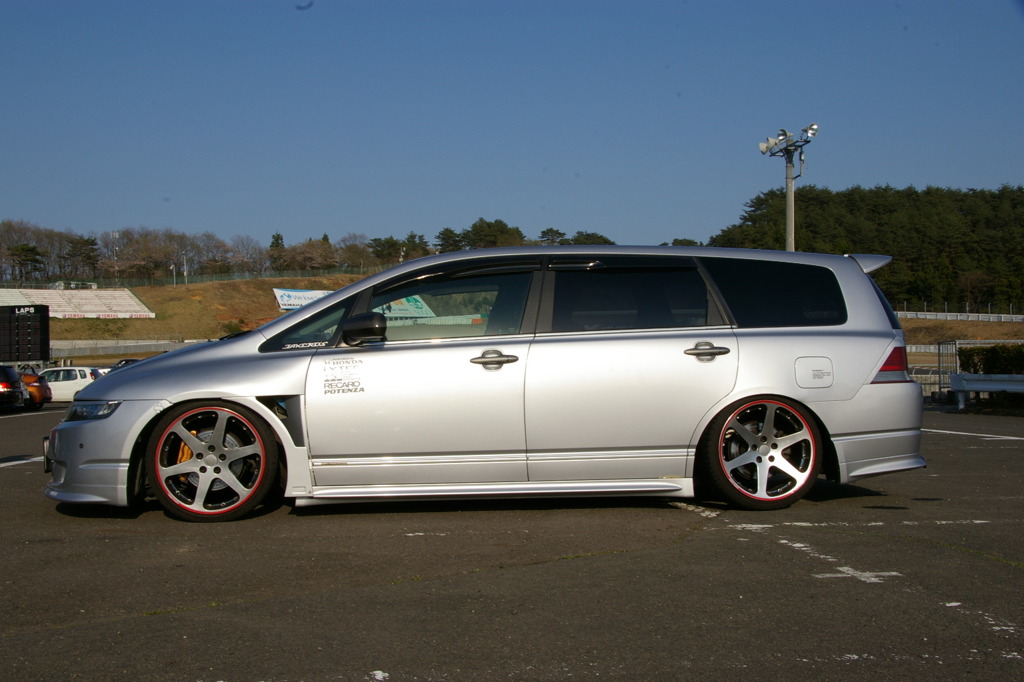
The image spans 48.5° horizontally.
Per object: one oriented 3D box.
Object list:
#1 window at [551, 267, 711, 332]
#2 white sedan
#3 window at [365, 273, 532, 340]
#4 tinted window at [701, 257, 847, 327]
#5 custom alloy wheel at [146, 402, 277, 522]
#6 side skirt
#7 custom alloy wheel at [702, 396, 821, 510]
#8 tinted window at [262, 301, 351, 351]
[{"bbox_3d":[0.628,-0.218,5.978,0.860,0.350,0.100,0,-1,-8],"label":"window"},{"bbox_3d":[-17.200,1.740,43.200,3.500,1.530,1.520,0,-1,1],"label":"white sedan"},{"bbox_3d":[-0.313,-0.182,5.849,0.840,0.360,0.100,0,-1,-8],"label":"window"},{"bbox_3d":[1.404,-0.265,6.095,0.820,0.375,0.110,0,-1,-8],"label":"tinted window"},{"bbox_3d":[-1.479,0.590,5.654,0.625,0.615,0.230,0,-1,-8],"label":"custom alloy wheel"},{"bbox_3d":[-0.073,0.766,5.783,2.040,0.110,0.120,0,-1,-8],"label":"side skirt"},{"bbox_3d":[1.305,0.575,6.035,0.630,0.620,0.230,0,-1,-8],"label":"custom alloy wheel"},{"bbox_3d":[-1.038,-0.079,5.753,0.440,0.255,0.100,0,-1,-8],"label":"tinted window"}]

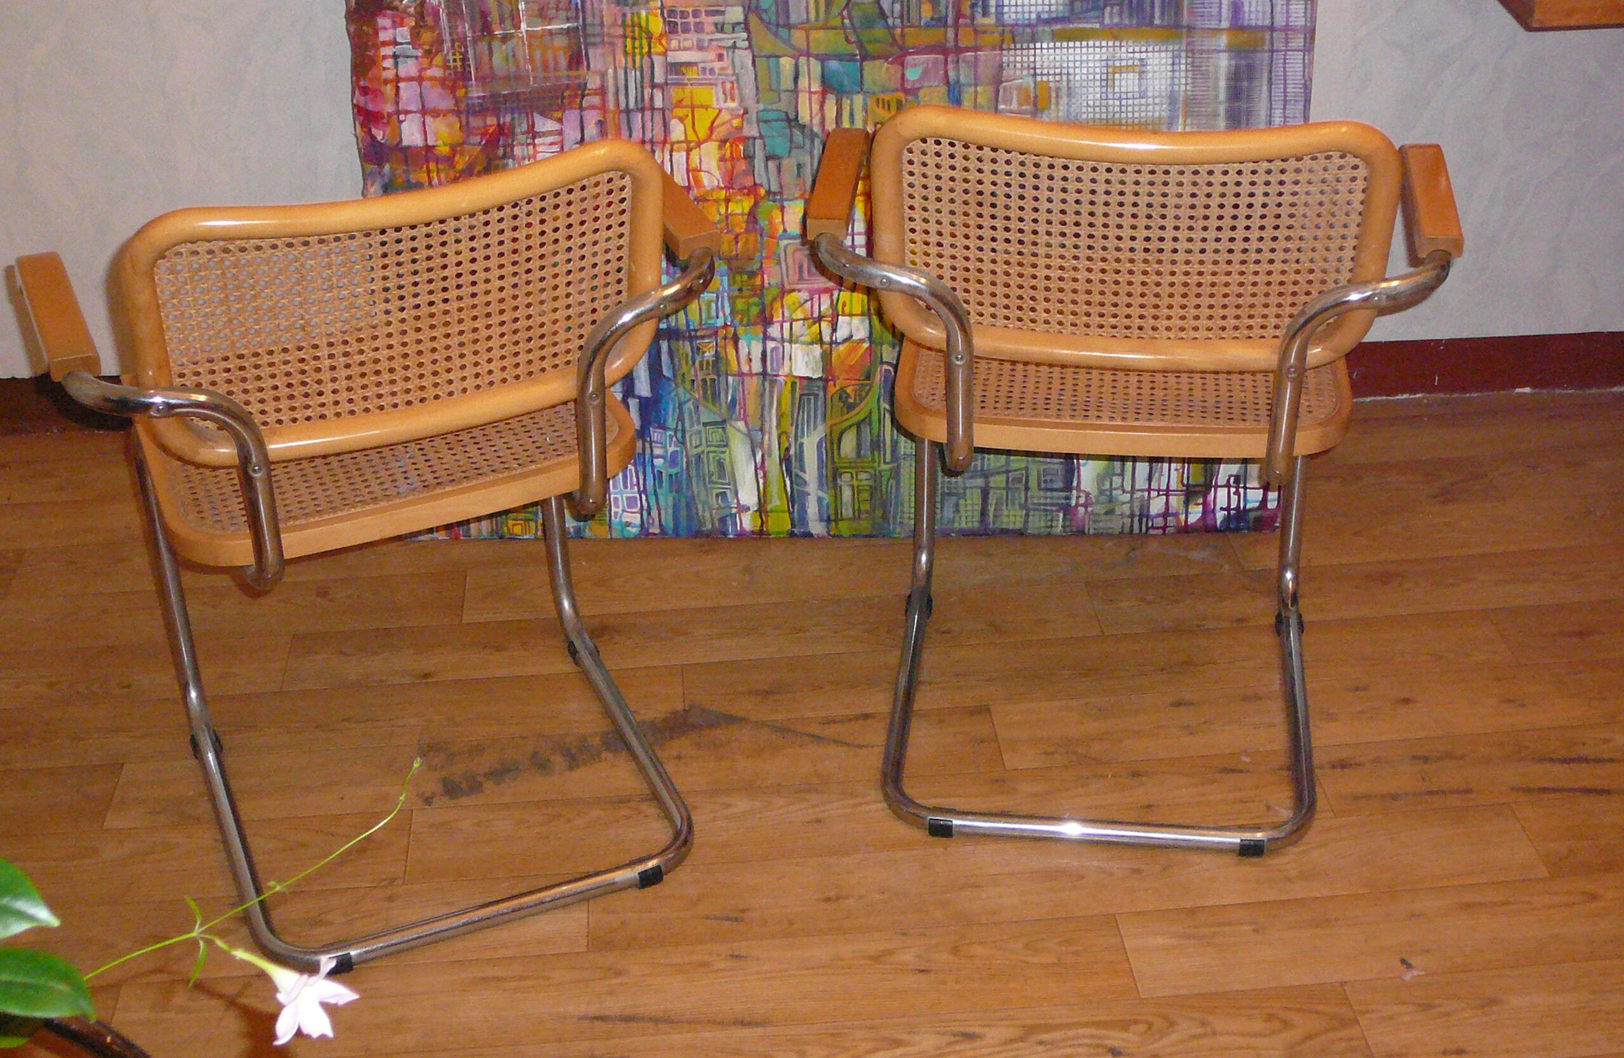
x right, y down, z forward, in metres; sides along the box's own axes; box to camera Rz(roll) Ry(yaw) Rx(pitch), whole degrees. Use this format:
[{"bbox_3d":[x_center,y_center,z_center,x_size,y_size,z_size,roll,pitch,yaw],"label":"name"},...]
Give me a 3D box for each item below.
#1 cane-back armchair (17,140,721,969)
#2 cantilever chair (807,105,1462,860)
[{"bbox_3d":[-0.415,-0.053,2.115,0.604,0.828,0.608,-13,33,-19],"label":"cane-back armchair"},{"bbox_3d":[0.319,-0.132,2.210,0.604,0.828,0.608,3,31,7],"label":"cantilever chair"}]

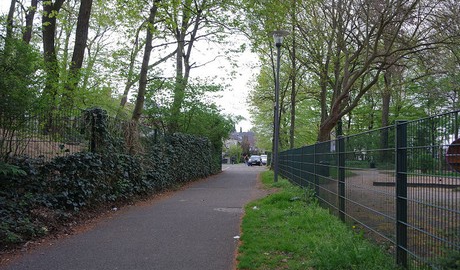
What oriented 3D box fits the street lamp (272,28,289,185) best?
[{"bbox_3d":[1.850,-1.070,16.150,0.650,5.850,0.650,1,-3,0],"label":"street lamp"}]

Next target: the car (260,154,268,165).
[{"bbox_3d":[5.500,3.860,65.000,1.760,1.520,4.300,1,-3,6],"label":"car"}]

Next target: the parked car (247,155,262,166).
[{"bbox_3d":[3.470,3.530,58.000,1.740,1.450,4.200,1,-3,7],"label":"parked car"}]

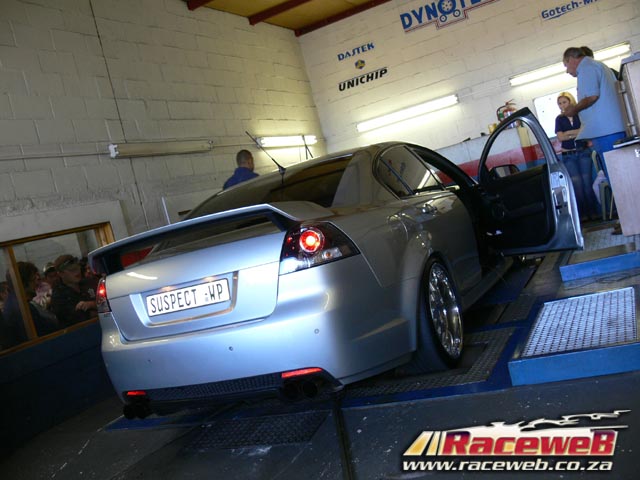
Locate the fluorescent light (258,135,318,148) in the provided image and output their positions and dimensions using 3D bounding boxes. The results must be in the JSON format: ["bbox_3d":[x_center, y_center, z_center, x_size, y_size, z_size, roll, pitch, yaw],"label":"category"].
[{"bbox_3d":[-0.424,-1.378,8.937,0.100,0.120,1.530,-13,4,28],"label":"fluorescent light"}]

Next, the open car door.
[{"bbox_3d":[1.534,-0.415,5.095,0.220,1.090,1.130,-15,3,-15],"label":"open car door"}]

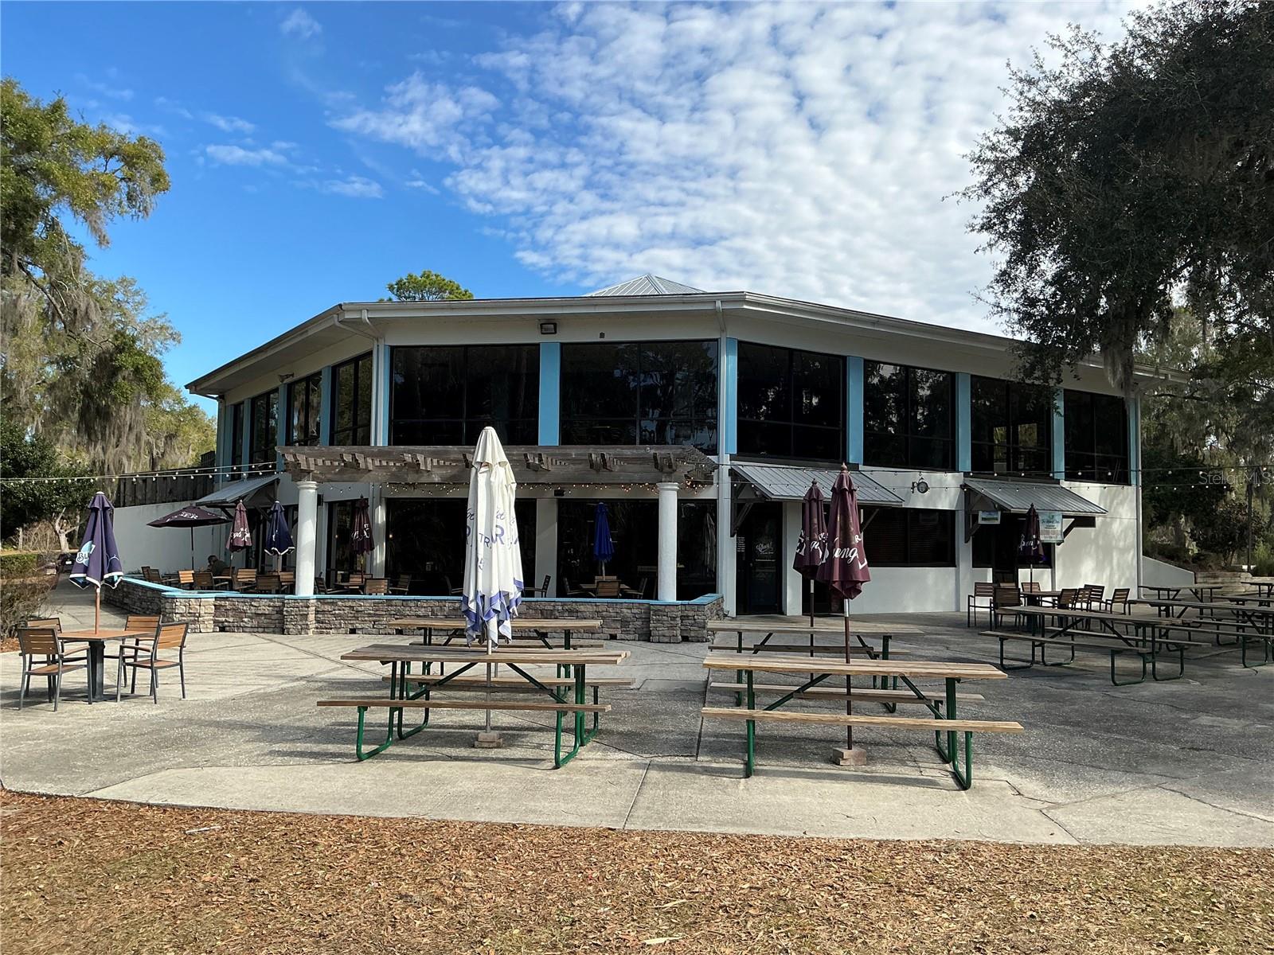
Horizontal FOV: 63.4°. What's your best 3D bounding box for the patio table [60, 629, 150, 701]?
[{"bbox_3d":[-6.024,2.108,11.494,0.840,0.730,0.840,0,-3,14],"label":"patio table"}]

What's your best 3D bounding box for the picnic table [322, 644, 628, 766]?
[{"bbox_3d":[-1.277,1.892,8.792,2.338,0.788,1.586,0,-3,8],"label":"picnic table"}]

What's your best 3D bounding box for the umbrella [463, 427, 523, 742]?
[{"bbox_3d":[-1.293,0.954,9.230,0.550,2.810,0.530,1,-3,0],"label":"umbrella"}]

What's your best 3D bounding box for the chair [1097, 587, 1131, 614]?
[{"bbox_3d":[8.809,2.473,19.000,0.530,0.860,0.560,3,-4,-37],"label":"chair"}]

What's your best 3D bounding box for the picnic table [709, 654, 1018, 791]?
[{"bbox_3d":[1.803,1.999,8.701,2.430,0.800,1.610,0,-3,7],"label":"picnic table"}]

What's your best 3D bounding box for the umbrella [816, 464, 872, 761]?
[{"bbox_3d":[1.756,1.147,8.700,0.460,2.530,0.450,1,-3,0],"label":"umbrella"}]

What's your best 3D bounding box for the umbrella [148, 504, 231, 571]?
[{"bbox_3d":[-10.788,1.883,24.926,2.150,2.530,2.150,1,-3,0],"label":"umbrella"}]

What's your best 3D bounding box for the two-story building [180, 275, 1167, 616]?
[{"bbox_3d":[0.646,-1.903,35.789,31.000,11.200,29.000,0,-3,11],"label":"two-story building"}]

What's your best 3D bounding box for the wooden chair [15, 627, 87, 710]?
[{"bbox_3d":[-6.213,2.023,11.004,0.540,0.840,0.550,0,-3,15],"label":"wooden chair"}]

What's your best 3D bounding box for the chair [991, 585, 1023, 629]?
[{"bbox_3d":[7.576,2.688,21.085,0.550,0.860,0.560,0,-3,17],"label":"chair"}]

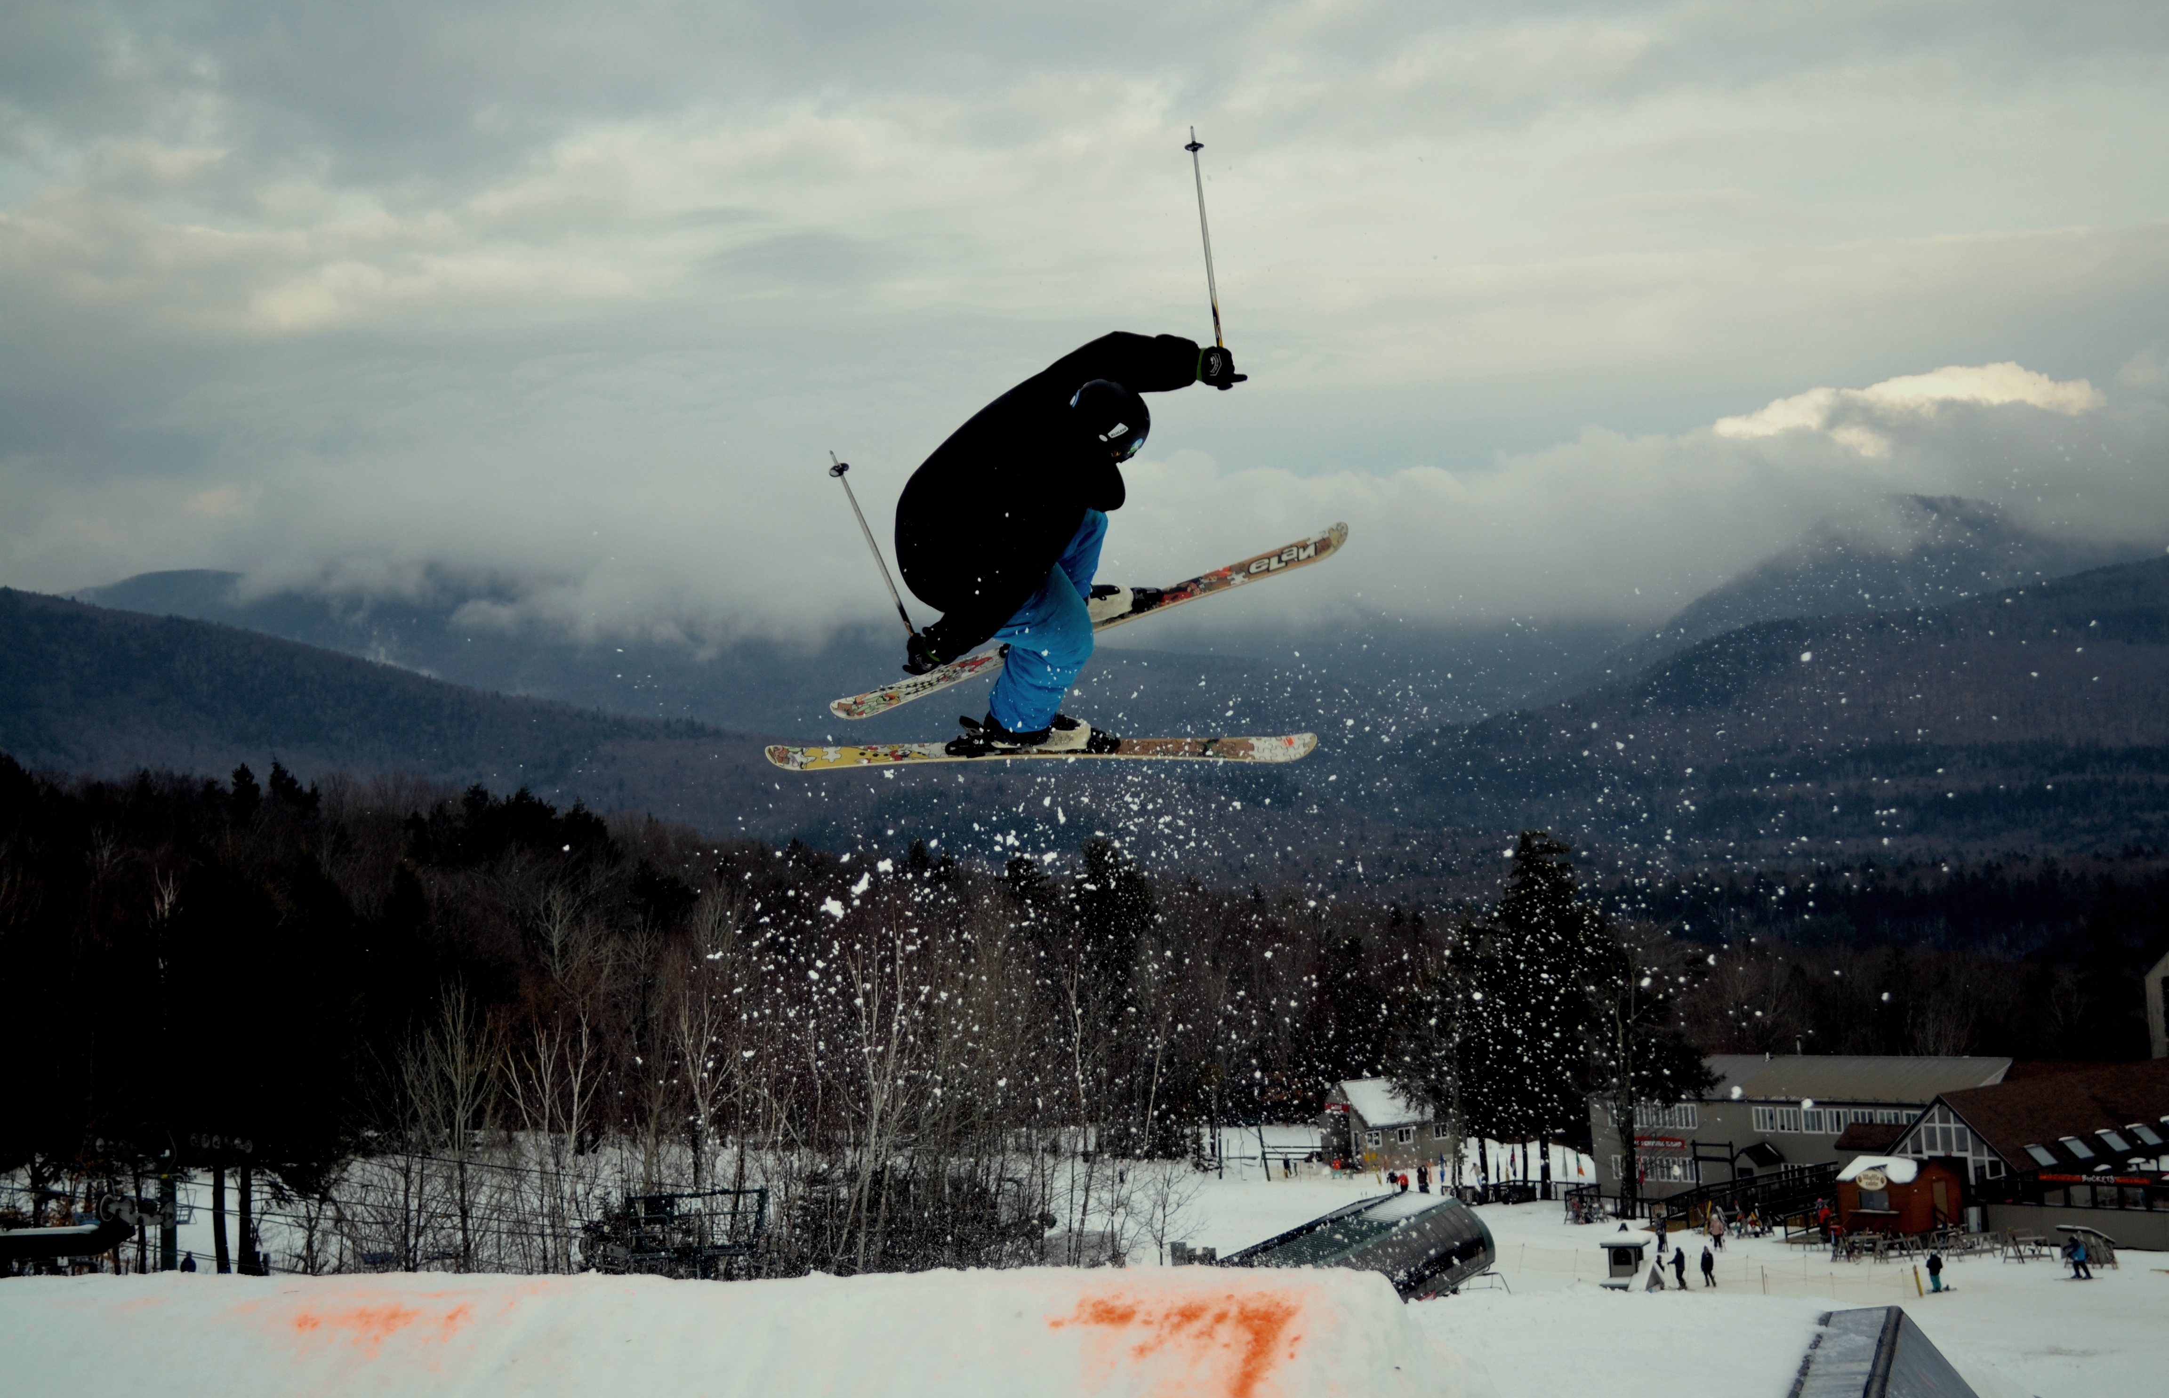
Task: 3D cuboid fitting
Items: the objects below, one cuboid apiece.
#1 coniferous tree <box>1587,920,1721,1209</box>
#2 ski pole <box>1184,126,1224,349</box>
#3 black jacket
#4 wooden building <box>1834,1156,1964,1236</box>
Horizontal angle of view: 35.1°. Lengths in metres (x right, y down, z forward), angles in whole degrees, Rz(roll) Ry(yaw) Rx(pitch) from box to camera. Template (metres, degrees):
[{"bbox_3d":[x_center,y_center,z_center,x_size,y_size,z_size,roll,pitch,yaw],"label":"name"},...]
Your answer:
[{"bbox_3d":[28.385,18.703,173.000,6.400,14.700,6.400,-4,-2,0],"label":"coniferous tree"},{"bbox_3d":[0.388,-1.379,10.700,0.065,0.870,0.065,-7,-10,0],"label":"ski pole"},{"bbox_3d":[-0.154,-0.691,10.500,1.220,0.550,0.680,-49,-8,7],"label":"black jacket"},{"bbox_3d":[38.147,23.127,161.448,3.750,3.400,4.400,-3,-3,-39],"label":"wooden building"}]

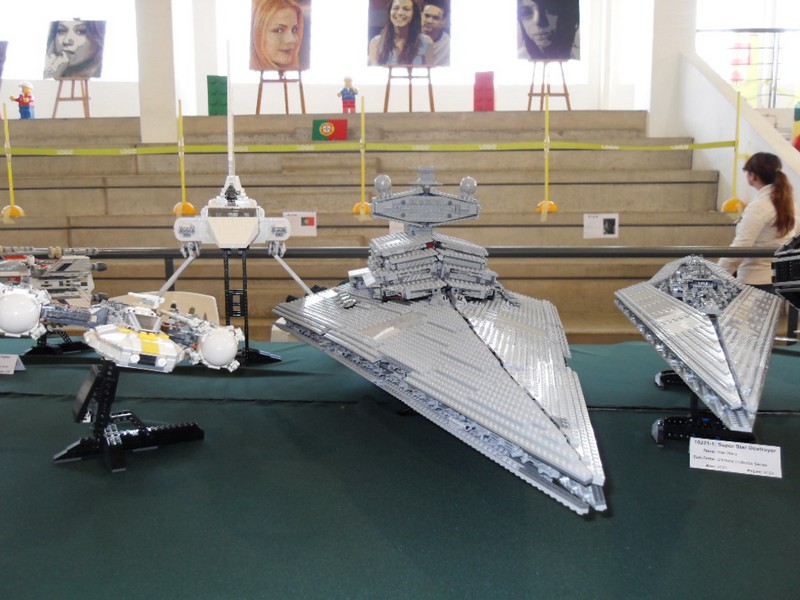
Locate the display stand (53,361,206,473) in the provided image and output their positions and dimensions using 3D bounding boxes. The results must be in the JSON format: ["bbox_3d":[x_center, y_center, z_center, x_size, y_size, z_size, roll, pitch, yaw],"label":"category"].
[{"bbox_3d":[-0.372,0.145,0.895,0.192,0.126,0.155,-4,8,-27],"label":"display stand"}]

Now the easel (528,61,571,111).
[{"bbox_3d":[1.859,-2.672,8.100,0.540,0.630,0.450,0,7,1],"label":"easel"}]

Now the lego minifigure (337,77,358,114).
[{"bbox_3d":[-0.657,-2.556,8.100,0.270,0.475,0.170,0,7,-2],"label":"lego minifigure"}]

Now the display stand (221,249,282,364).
[{"bbox_3d":[-0.354,0.018,1.417,0.190,0.255,0.150,-2,7,-13],"label":"display stand"}]

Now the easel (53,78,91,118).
[{"bbox_3d":[-4.366,-2.678,8.600,0.480,0.520,0.420,-1,7,-7],"label":"easel"}]

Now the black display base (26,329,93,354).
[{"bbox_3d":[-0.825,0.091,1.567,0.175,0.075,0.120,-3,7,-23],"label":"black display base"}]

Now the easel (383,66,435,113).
[{"bbox_3d":[0.108,-2.655,8.200,0.640,0.600,0.450,0,7,2],"label":"easel"}]

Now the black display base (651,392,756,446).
[{"bbox_3d":[0.427,0.175,0.913,0.132,0.062,0.065,3,7,22],"label":"black display base"}]

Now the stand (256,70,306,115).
[{"bbox_3d":[-1.529,-2.678,8.350,0.620,0.570,0.450,0,7,1],"label":"stand"}]

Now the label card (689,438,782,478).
[{"bbox_3d":[0.428,0.200,0.829,0.105,0.033,0.032,2,7,18],"label":"label card"}]

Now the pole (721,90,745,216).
[{"bbox_3d":[3.097,-1.358,6.000,0.220,1.140,0.220,1,7,5],"label":"pole"}]

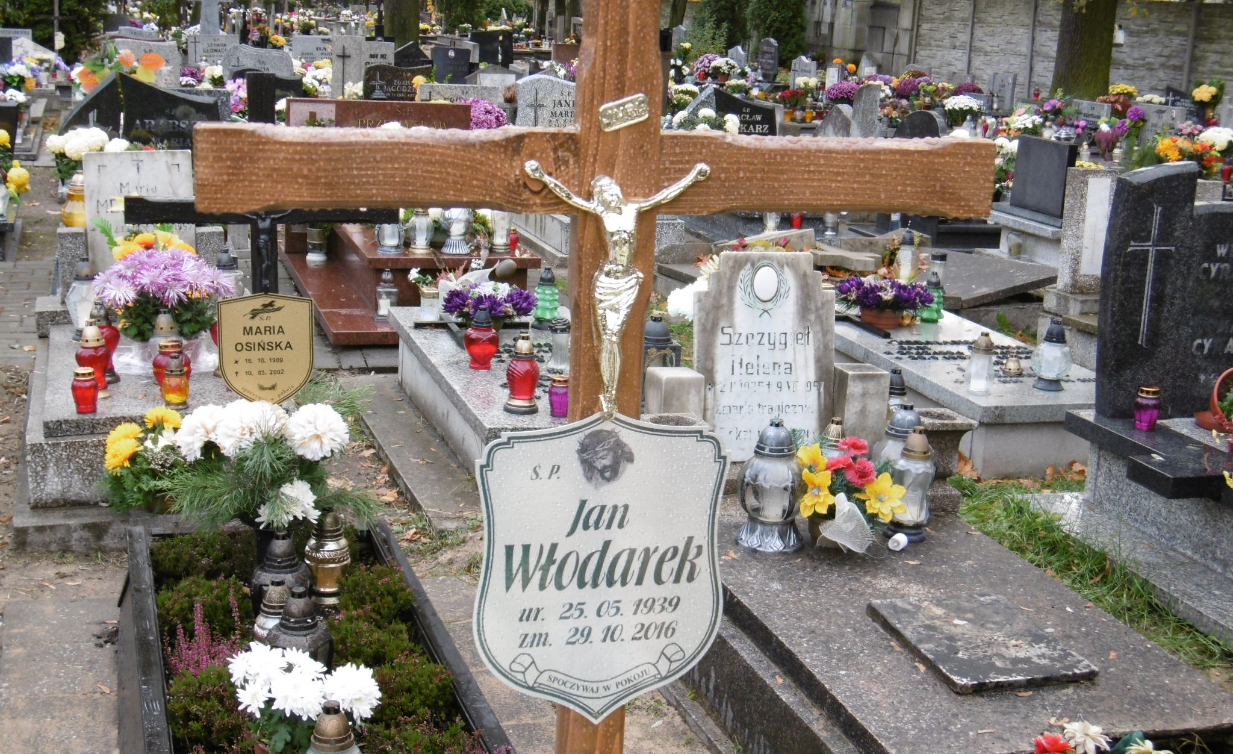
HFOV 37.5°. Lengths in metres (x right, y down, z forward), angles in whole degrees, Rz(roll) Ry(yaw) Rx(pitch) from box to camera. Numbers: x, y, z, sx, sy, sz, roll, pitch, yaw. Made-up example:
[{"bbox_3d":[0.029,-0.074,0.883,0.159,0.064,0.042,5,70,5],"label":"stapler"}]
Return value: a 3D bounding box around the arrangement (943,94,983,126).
[{"bbox_3d":[4.007,-3.080,20.968,0.445,0.341,0.445,3,11,10],"label":"arrangement"}]

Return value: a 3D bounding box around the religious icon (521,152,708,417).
[{"bbox_3d":[0.001,-0.085,1.750,0.178,0.250,0.050,-1,13,-17],"label":"religious icon"}]

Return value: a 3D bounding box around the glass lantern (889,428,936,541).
[{"bbox_3d":[0.733,0.262,4.513,0.111,0.280,0.111,3,11,9],"label":"glass lantern"}]

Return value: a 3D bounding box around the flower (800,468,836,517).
[{"bbox_3d":[0.488,0.280,4.400,0.086,0.117,0.060,4,11,14],"label":"flower"}]

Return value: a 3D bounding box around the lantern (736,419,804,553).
[{"bbox_3d":[0.342,0.242,4.055,0.152,0.283,0.152,4,13,5],"label":"lantern"}]

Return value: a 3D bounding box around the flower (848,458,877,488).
[{"bbox_3d":[0.585,0.228,4.320,0.068,0.064,0.055,4,12,8],"label":"flower"}]

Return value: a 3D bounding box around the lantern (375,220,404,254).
[{"bbox_3d":[-1.021,-0.677,8.213,0.135,0.240,0.135,-1,13,-16],"label":"lantern"}]

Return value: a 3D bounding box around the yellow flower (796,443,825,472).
[{"bbox_3d":[0.432,0.179,4.040,0.063,0.060,0.045,4,13,6],"label":"yellow flower"}]

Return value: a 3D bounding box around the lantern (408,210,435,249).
[{"bbox_3d":[-1.076,-0.866,10.022,0.154,0.293,0.154,0,11,-6],"label":"lantern"}]

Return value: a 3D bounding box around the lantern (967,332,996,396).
[{"bbox_3d":[1.337,-0.054,6.632,0.106,0.214,0.106,3,11,11],"label":"lantern"}]

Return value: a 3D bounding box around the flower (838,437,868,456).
[{"bbox_3d":[0.531,0.154,4.070,0.064,0.042,0.060,4,13,7],"label":"flower"}]

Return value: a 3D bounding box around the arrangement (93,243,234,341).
[{"bbox_3d":[-1.480,-0.272,5.932,0.440,0.310,0.400,-1,13,-16],"label":"arrangement"}]

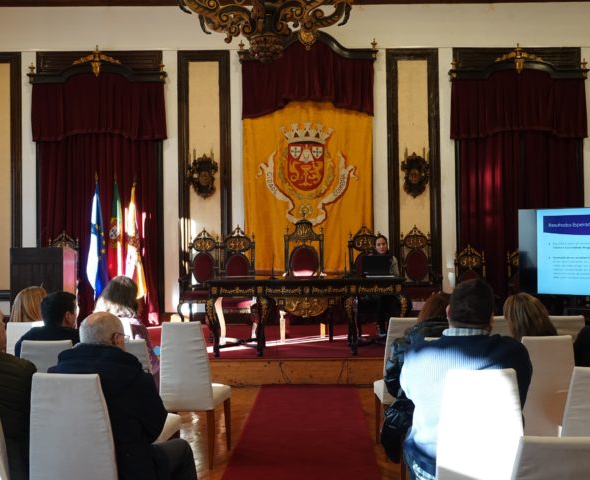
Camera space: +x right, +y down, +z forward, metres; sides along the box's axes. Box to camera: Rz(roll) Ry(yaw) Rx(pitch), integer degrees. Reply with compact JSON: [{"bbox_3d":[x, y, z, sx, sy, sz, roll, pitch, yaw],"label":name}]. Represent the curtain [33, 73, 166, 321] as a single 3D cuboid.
[{"bbox_3d":[-2.978,-0.608,11.028,2.041,3.915,0.280,-1,-1,-1],"label":"curtain"}]

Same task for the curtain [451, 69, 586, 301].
[{"bbox_3d":[3.671,-0.798,11.850,2.170,4.000,0.280,0,-1,1],"label":"curtain"}]

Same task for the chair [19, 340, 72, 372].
[{"bbox_3d":[-1.291,1.025,4.051,0.450,0.985,0.550,-1,-1,3],"label":"chair"}]

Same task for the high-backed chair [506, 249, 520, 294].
[{"bbox_3d":[3.346,0.807,10.150,0.590,1.473,0.600,-1,-1,2],"label":"high-backed chair"}]

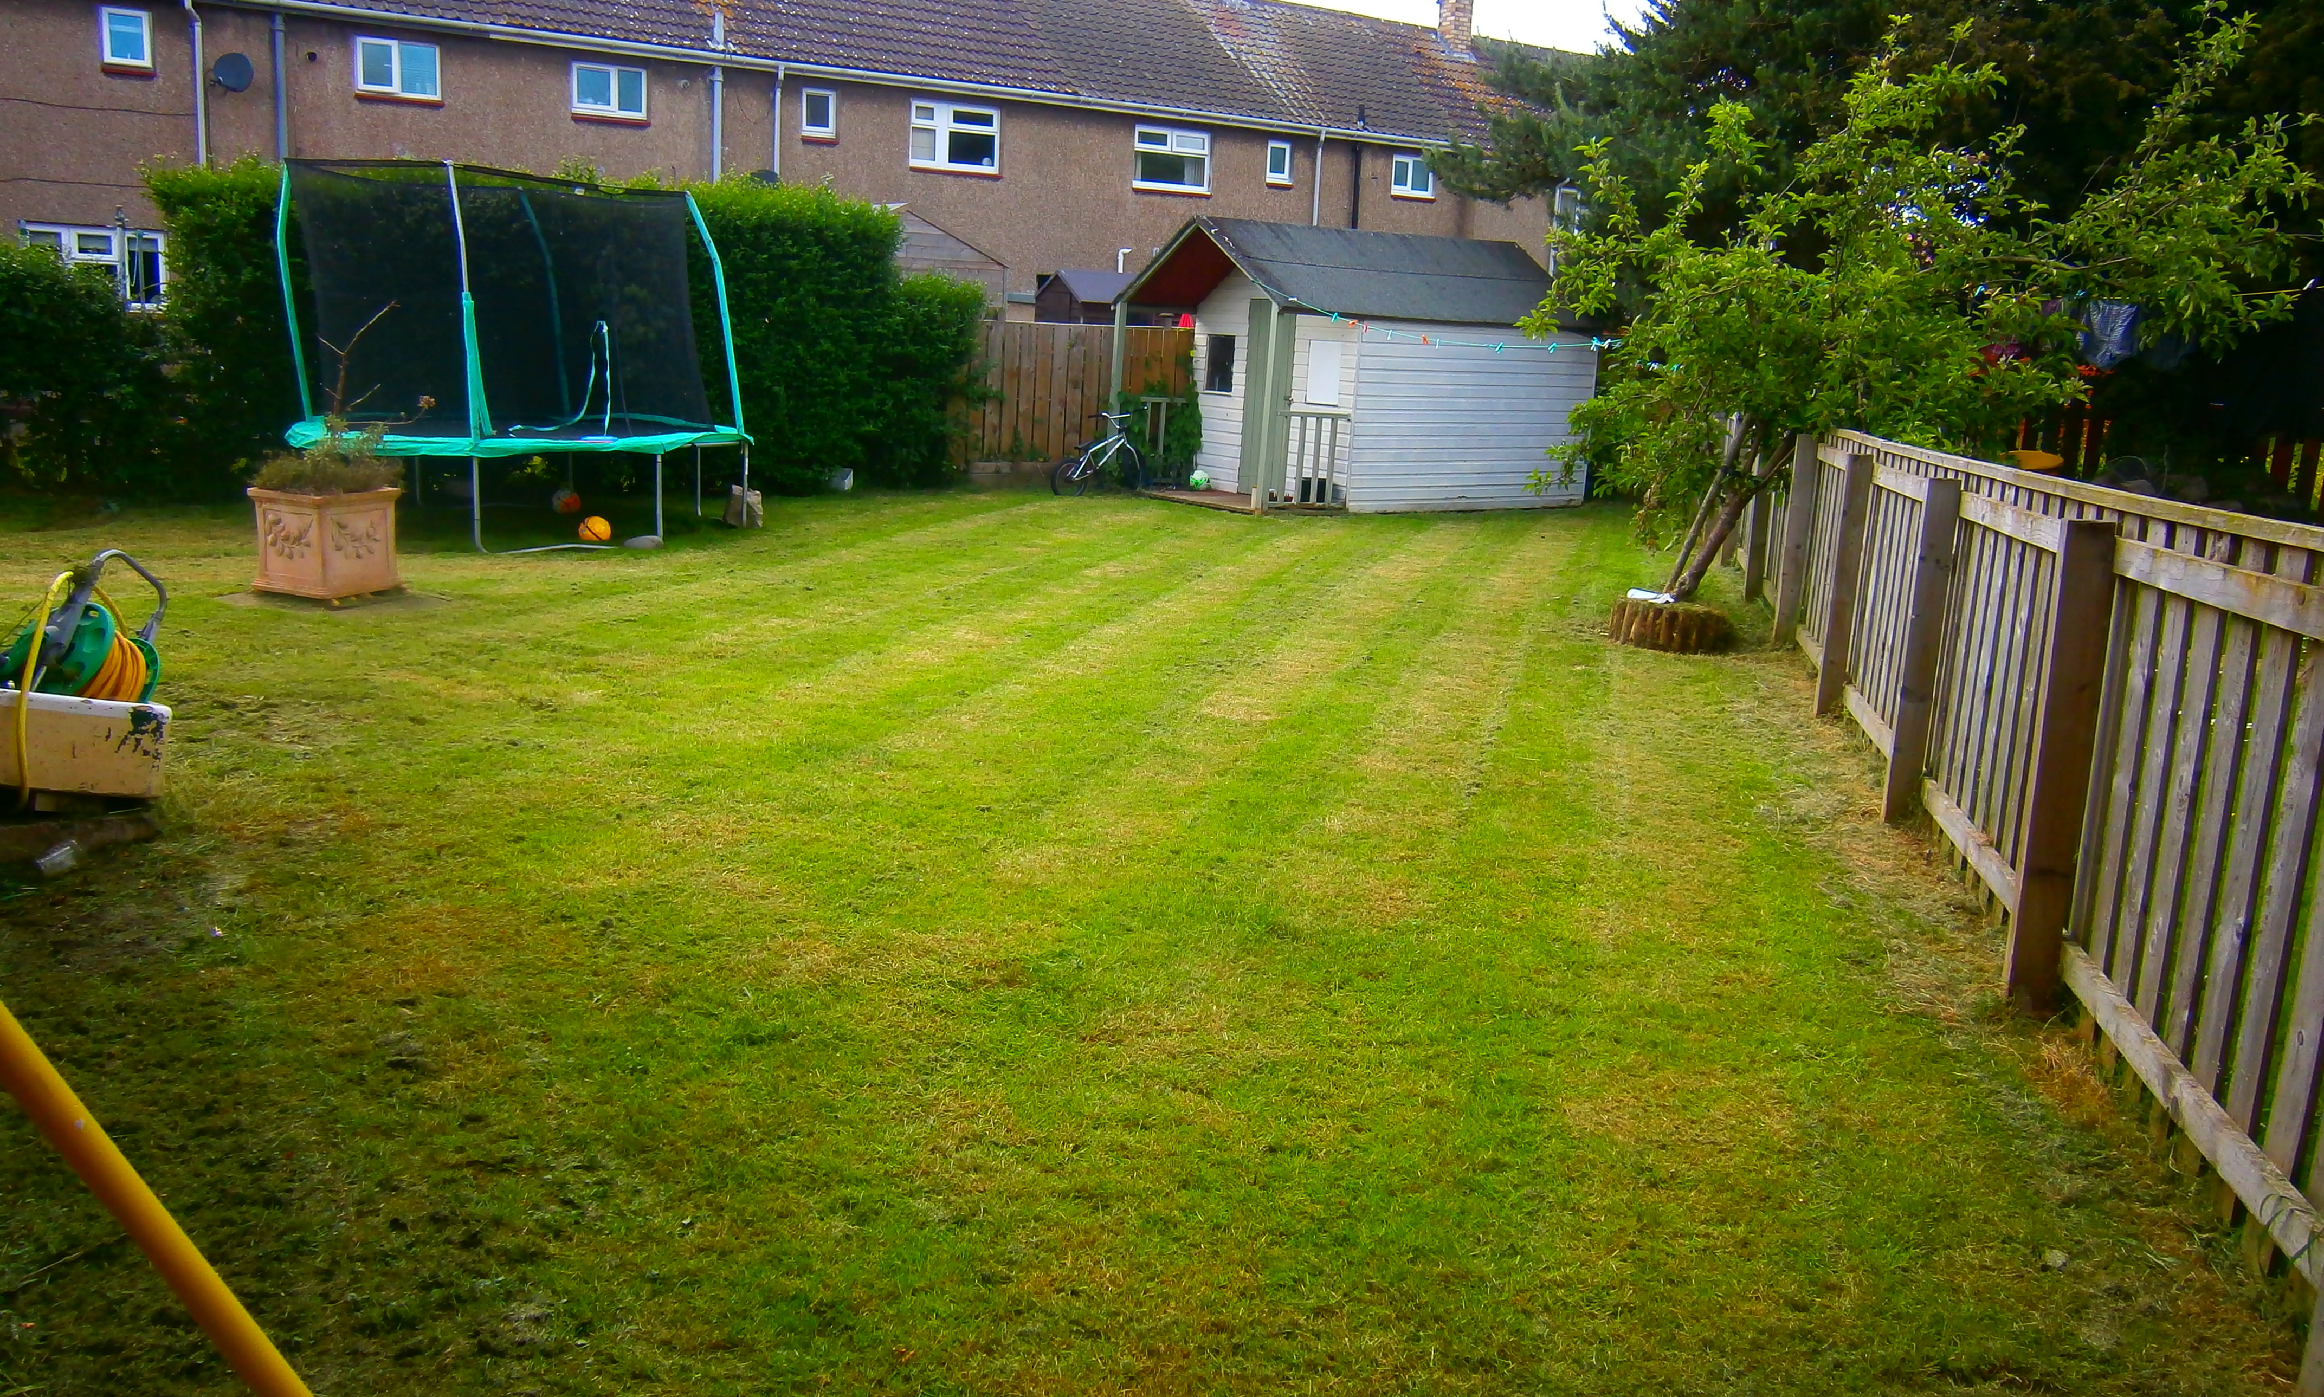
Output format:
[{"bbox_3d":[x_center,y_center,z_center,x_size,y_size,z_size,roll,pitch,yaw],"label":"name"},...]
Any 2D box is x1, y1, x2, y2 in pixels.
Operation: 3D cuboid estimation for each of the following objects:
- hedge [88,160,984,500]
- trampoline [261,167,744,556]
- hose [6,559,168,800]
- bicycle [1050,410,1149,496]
[{"bbox_3d":[-5.177,-3.288,15.821,7.150,2.740,1.500,0,10,-20],"label":"hedge"},{"bbox_3d":[-4.644,-2.543,12.681,3.200,2.560,3.200,0,10,-20],"label":"trampoline"},{"bbox_3d":[-3.139,-0.055,5.050,0.480,0.700,0.520,-2,11,-30],"label":"hose"},{"bbox_3d":[-0.588,-2.413,17.195,1.070,0.830,0.500,-3,11,-32],"label":"bicycle"}]

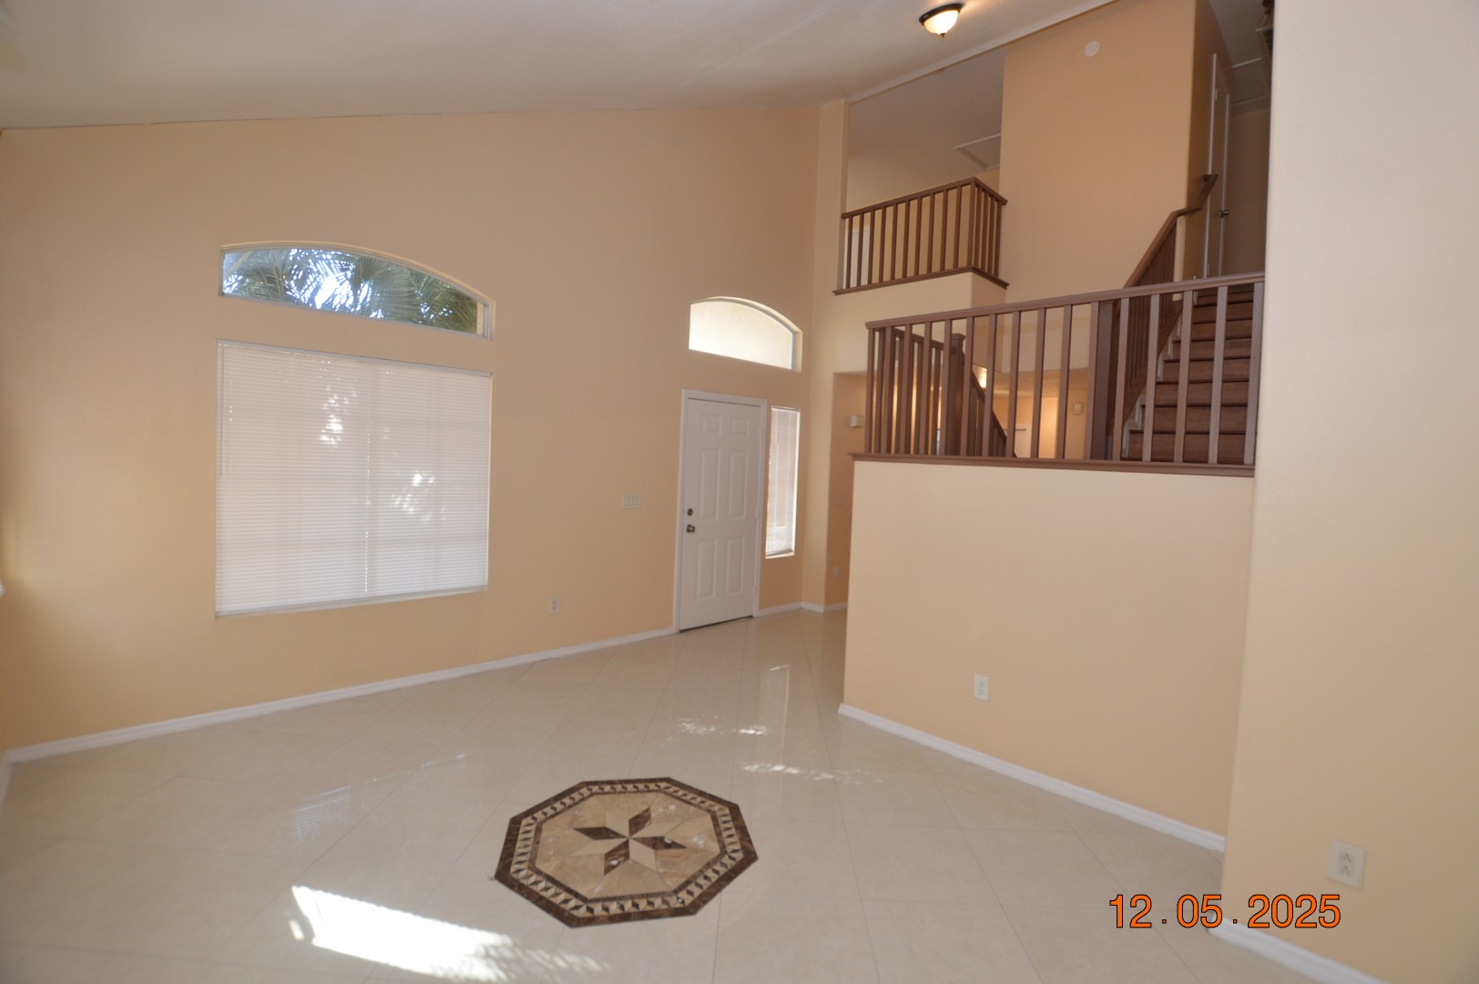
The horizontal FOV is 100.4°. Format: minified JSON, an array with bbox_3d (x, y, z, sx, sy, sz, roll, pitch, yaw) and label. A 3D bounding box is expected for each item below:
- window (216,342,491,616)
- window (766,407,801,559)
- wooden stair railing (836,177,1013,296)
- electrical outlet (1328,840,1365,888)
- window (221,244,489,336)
[{"bbox_3d":[-2.212,-0.066,3.687,1.410,1.445,0.080,-1,4,-43],"label":"window"},{"bbox_3d":[0.415,-0.081,6.155,0.405,1.465,0.070,-1,4,-43],"label":"window"},{"bbox_3d":[1.723,-2.291,5.889,1.370,0.785,0.740,5,4,44],"label":"wooden stair railing"},{"bbox_3d":[1.736,1.062,1.759,0.069,0.115,0.010,5,4,44],"label":"electrical outlet"},{"bbox_3d":[-2.172,-1.212,3.654,1.390,0.400,0.080,-1,4,-43],"label":"window"}]

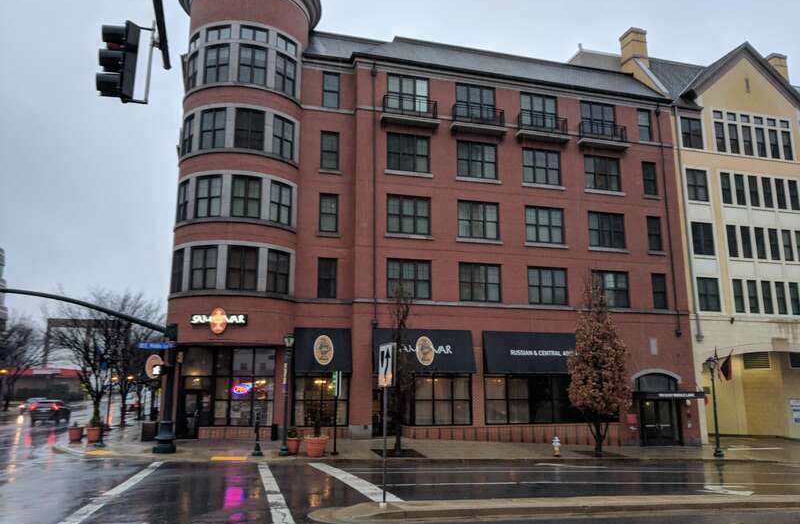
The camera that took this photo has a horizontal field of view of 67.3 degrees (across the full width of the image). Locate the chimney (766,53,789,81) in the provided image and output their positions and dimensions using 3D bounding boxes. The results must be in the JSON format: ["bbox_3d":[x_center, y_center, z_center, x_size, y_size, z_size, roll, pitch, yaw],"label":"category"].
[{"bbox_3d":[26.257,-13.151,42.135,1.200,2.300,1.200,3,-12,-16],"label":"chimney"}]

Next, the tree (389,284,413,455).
[{"bbox_3d":[-0.028,3.721,21.061,0.820,5.825,0.820,3,-12,-16],"label":"tree"}]

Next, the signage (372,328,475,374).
[{"bbox_3d":[1.176,4.062,27.552,4.878,2.023,0.550,3,-12,-16],"label":"signage"}]

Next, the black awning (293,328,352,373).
[{"bbox_3d":[-3.302,3.842,25.990,2.512,1.900,0.500,3,-12,-16],"label":"black awning"}]

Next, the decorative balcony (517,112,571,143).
[{"bbox_3d":[7.445,-6.977,31.146,2.900,1.280,0.650,3,-12,-16],"label":"decorative balcony"}]

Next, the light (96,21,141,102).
[{"bbox_3d":[-3.658,-2.593,7.850,0.420,1.060,0.360,3,-12,-16],"label":"light"}]

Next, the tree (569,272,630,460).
[{"bbox_3d":[8.090,4.255,25.199,2.700,7.400,2.700,3,-12,-16],"label":"tree"}]

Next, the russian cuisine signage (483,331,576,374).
[{"bbox_3d":[7.522,4.408,29.322,7.332,2.002,0.550,3,-12,-16],"label":"russian cuisine signage"}]

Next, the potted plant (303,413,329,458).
[{"bbox_3d":[-2.879,5.862,20.437,0.850,1.450,0.850,3,-12,-16],"label":"potted plant"}]

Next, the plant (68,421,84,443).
[{"bbox_3d":[-12.979,6.834,24.269,0.570,0.840,0.570,3,-12,-16],"label":"plant"}]

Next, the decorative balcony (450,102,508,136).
[{"bbox_3d":[4.025,-7.216,30.692,3.029,1.232,0.550,3,-12,-16],"label":"decorative balcony"}]

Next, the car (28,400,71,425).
[{"bbox_3d":[-25.008,10.760,43.387,1.850,1.630,4.600,3,-12,-16],"label":"car"}]

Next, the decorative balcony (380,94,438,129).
[{"bbox_3d":[0.558,-7.411,29.726,3.029,1.232,0.550,3,-12,-16],"label":"decorative balcony"}]

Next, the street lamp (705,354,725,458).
[{"bbox_3d":[13.725,6.350,26.255,0.420,4.200,0.420,3,-12,-16],"label":"street lamp"}]

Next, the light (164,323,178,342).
[{"bbox_3d":[-7.617,2.350,20.031,0.420,0.660,0.420,3,-12,-16],"label":"light"}]

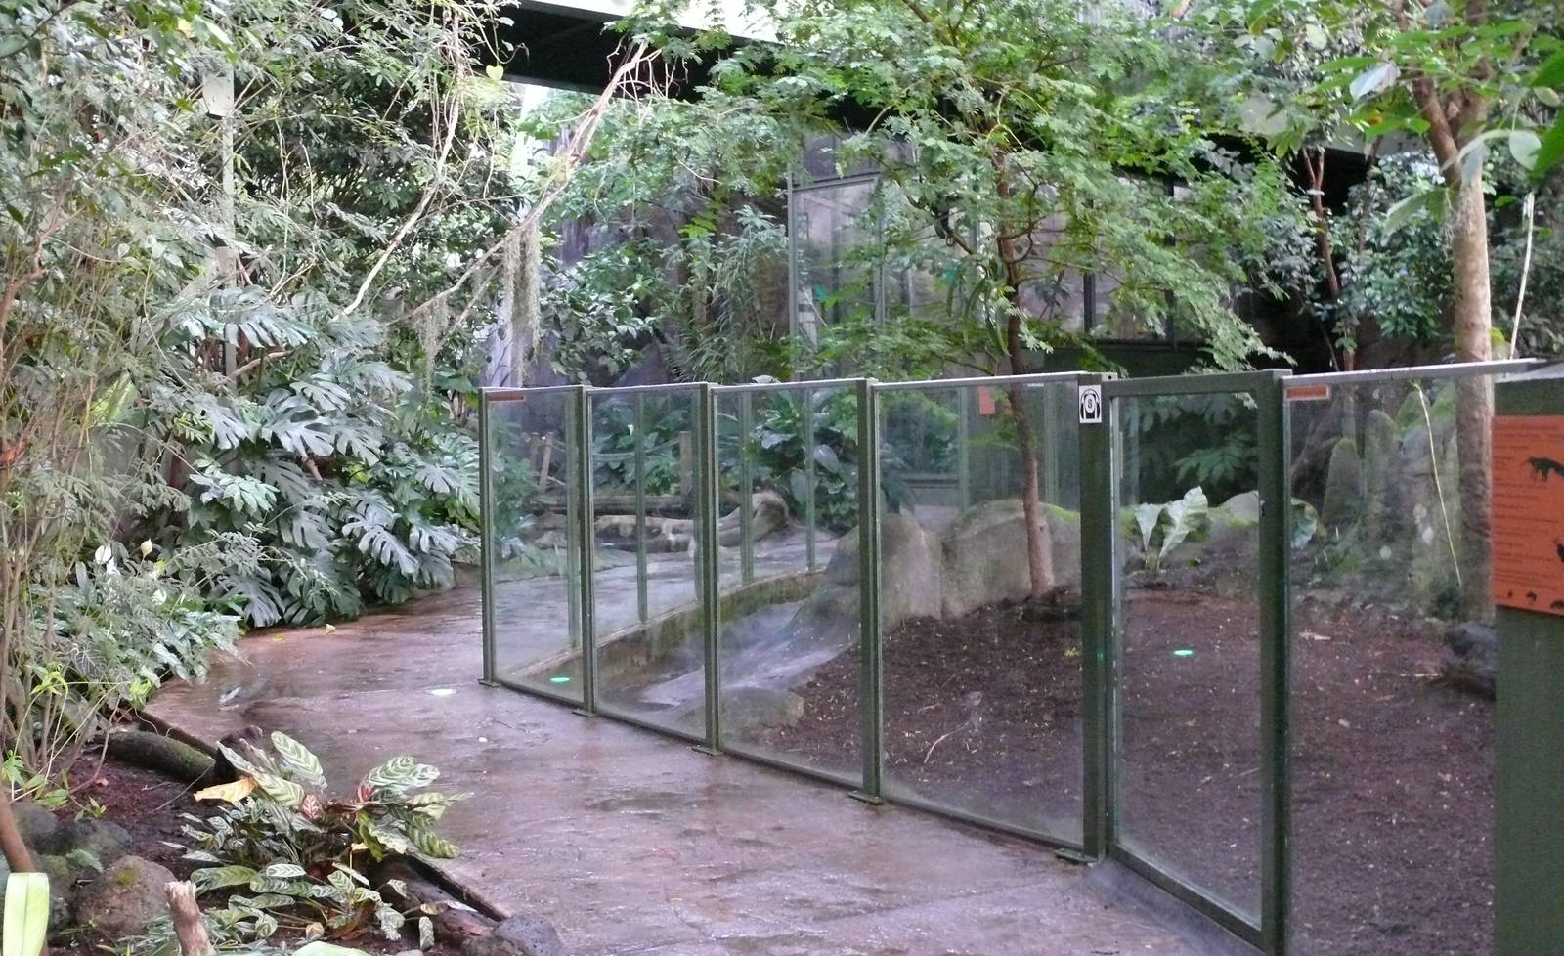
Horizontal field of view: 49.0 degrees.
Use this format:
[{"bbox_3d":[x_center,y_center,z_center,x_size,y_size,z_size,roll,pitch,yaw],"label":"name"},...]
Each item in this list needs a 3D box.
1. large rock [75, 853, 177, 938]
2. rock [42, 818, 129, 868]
[{"bbox_3d":[-1.766,1.129,4.620,0.255,0.200,0.230,-1,2,-9],"label":"large rock"},{"bbox_3d":[-2.104,1.119,5.200,0.265,0.165,0.220,-1,2,-9],"label":"rock"}]

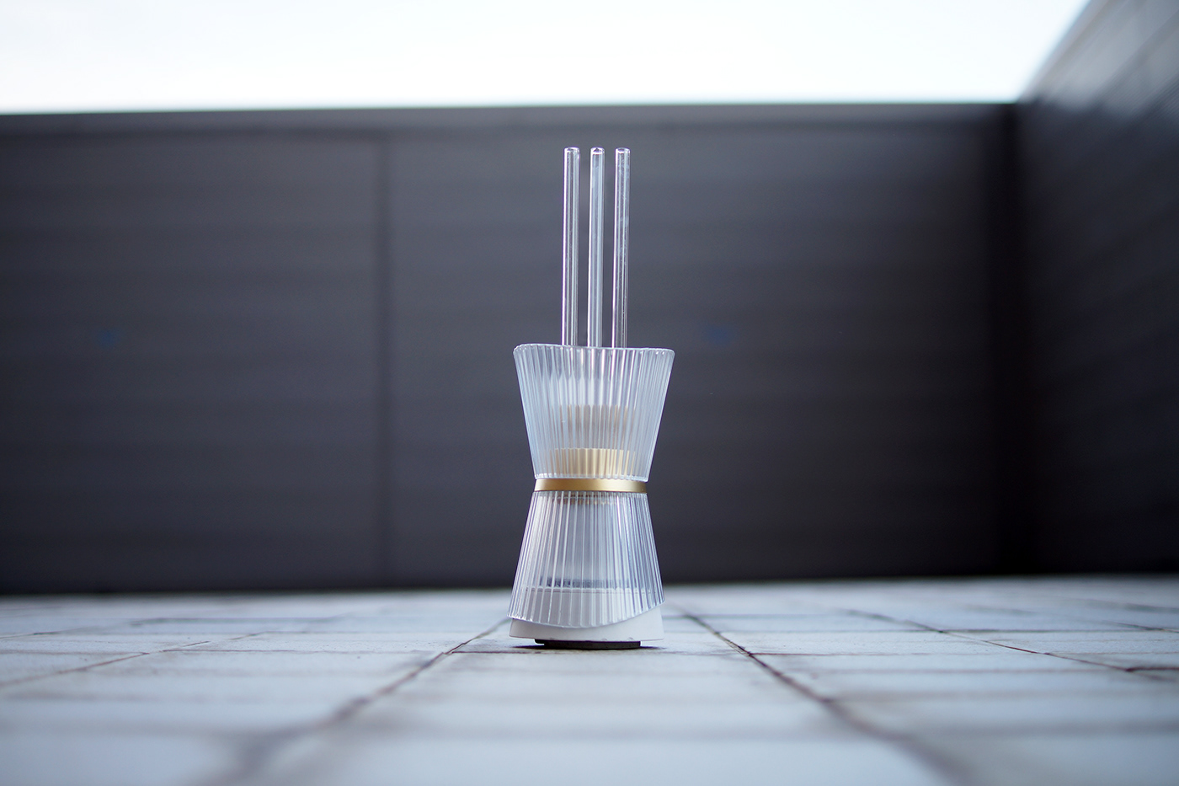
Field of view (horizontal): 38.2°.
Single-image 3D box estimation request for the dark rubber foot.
[{"bbox_3d":[-0.001,0.136,0.925,0.057,0.005,0.057,0,-6,0],"label":"dark rubber foot"}]

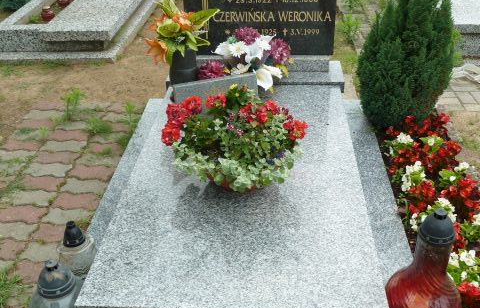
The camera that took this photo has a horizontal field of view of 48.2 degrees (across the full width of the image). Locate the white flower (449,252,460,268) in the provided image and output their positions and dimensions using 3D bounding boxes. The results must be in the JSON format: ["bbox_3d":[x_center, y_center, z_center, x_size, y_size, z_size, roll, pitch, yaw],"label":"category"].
[{"bbox_3d":[0.699,0.348,1.751,0.042,0.045,0.040,0,31,4],"label":"white flower"}]

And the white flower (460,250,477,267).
[{"bbox_3d":[0.714,0.326,1.675,0.050,0.050,0.050,0,32,4],"label":"white flower"}]

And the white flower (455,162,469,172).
[{"bbox_3d":[0.926,0.057,2.243,0.060,0.040,0.050,0,31,4],"label":"white flower"}]

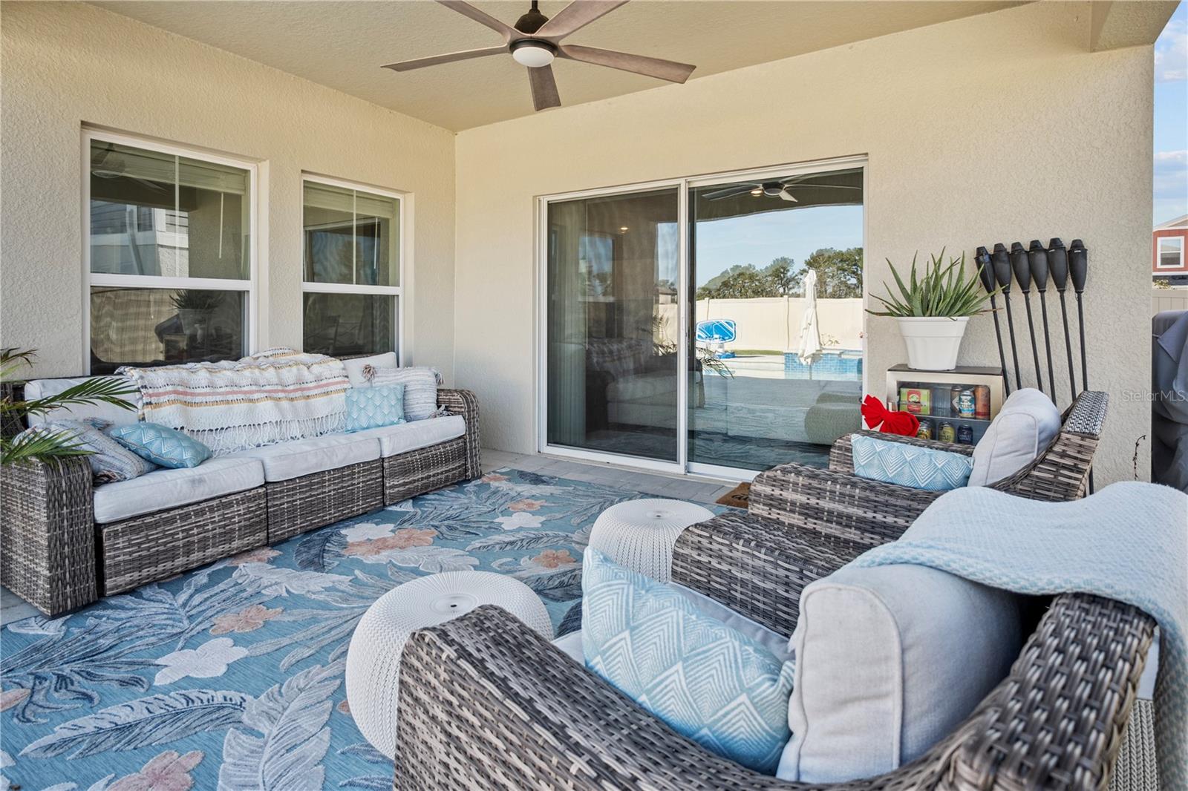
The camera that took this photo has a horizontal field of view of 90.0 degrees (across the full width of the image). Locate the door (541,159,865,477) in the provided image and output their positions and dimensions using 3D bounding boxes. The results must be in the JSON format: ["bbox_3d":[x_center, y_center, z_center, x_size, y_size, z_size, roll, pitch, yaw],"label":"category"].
[{"bbox_3d":[0.582,-0.456,4.191,2.390,2.049,0.110,5,8,32],"label":"door"}]

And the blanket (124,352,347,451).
[{"bbox_3d":[-1.911,0.002,3.314,0.420,0.500,1.120,5,8,32],"label":"blanket"}]

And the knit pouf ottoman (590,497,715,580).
[{"bbox_3d":[0.264,0.625,2.462,0.560,0.310,0.560,1,7,0],"label":"knit pouf ottoman"}]

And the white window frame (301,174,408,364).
[{"bbox_3d":[-1.738,-0.779,4.403,0.090,1.478,0.870,5,8,32],"label":"white window frame"}]

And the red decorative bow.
[{"bbox_3d":[1.474,0.099,2.965,0.290,0.220,0.120,6,9,40],"label":"red decorative bow"}]

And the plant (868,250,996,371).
[{"bbox_3d":[1.735,-0.431,3.049,0.600,0.610,0.500,5,8,32],"label":"plant"}]

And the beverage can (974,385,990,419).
[{"bbox_3d":[1.883,0.034,2.878,0.070,0.157,0.070,5,8,32],"label":"beverage can"}]

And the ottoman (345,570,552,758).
[{"bbox_3d":[-0.390,0.714,1.662,0.560,0.310,0.560,1,7,0],"label":"ottoman"}]

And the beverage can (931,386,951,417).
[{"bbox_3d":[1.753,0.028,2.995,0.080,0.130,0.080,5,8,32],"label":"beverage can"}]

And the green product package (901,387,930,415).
[{"bbox_3d":[1.642,0.020,3.015,0.130,0.128,0.240,3,6,32],"label":"green product package"}]

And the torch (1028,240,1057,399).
[{"bbox_3d":[2.267,-0.011,2.917,0.085,1.539,0.085,-6,-5,32],"label":"torch"}]

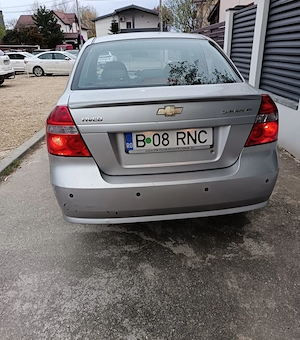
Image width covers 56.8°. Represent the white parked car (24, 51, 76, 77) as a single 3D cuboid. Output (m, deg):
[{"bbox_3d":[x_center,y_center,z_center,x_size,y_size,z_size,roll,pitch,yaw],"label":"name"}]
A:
[{"bbox_3d":[-5.873,-7.053,18.296,4.680,1.460,1.810,-3,24,-2],"label":"white parked car"}]

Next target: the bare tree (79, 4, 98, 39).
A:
[{"bbox_3d":[-11.128,-25.754,51.823,4.500,8.800,4.500,-3,24,0],"label":"bare tree"}]

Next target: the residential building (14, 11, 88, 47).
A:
[{"bbox_3d":[-16.722,-22.980,47.472,12.300,7.700,10.000,-5,24,-5],"label":"residential building"}]

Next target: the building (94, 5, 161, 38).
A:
[{"bbox_3d":[-3.564,-21.762,43.894,10.300,7.300,10.000,-3,24,0],"label":"building"}]

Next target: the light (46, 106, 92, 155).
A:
[{"bbox_3d":[-0.535,-0.242,1.764,0.330,0.350,0.270,-4,24,-3],"label":"light"}]

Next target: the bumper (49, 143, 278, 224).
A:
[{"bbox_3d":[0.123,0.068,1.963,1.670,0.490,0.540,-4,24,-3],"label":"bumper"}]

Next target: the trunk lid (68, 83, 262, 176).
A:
[{"bbox_3d":[0.102,-0.307,1.885,1.250,0.480,0.550,-4,24,-3],"label":"trunk lid"}]

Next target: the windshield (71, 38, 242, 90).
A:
[{"bbox_3d":[0.043,-0.899,2.277,1.260,0.120,0.740,-4,49,-3],"label":"windshield"}]

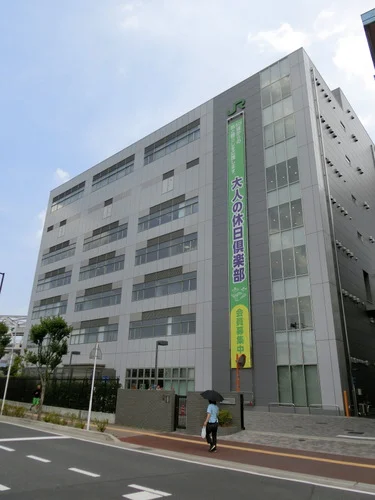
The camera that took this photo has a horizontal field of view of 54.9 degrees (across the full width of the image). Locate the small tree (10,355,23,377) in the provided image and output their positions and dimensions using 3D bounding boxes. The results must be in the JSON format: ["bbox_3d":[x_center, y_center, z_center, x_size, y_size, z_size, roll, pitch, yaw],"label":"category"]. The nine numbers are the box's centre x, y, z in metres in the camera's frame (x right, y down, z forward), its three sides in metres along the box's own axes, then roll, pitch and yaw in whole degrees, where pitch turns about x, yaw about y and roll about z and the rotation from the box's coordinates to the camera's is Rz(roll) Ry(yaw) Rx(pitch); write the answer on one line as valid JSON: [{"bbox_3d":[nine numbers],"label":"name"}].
[{"bbox_3d":[-16.461,12.112,34.349,1.600,4.174,1.600,-15,-26,38],"label":"small tree"}]

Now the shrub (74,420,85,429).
[{"bbox_3d":[-4.875,7.885,16.298,0.420,0.360,0.400,-15,-26,38],"label":"shrub"}]

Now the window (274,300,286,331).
[{"bbox_3d":[7.420,5.266,28.651,1.067,2.390,0.200,-15,-26,38],"label":"window"}]

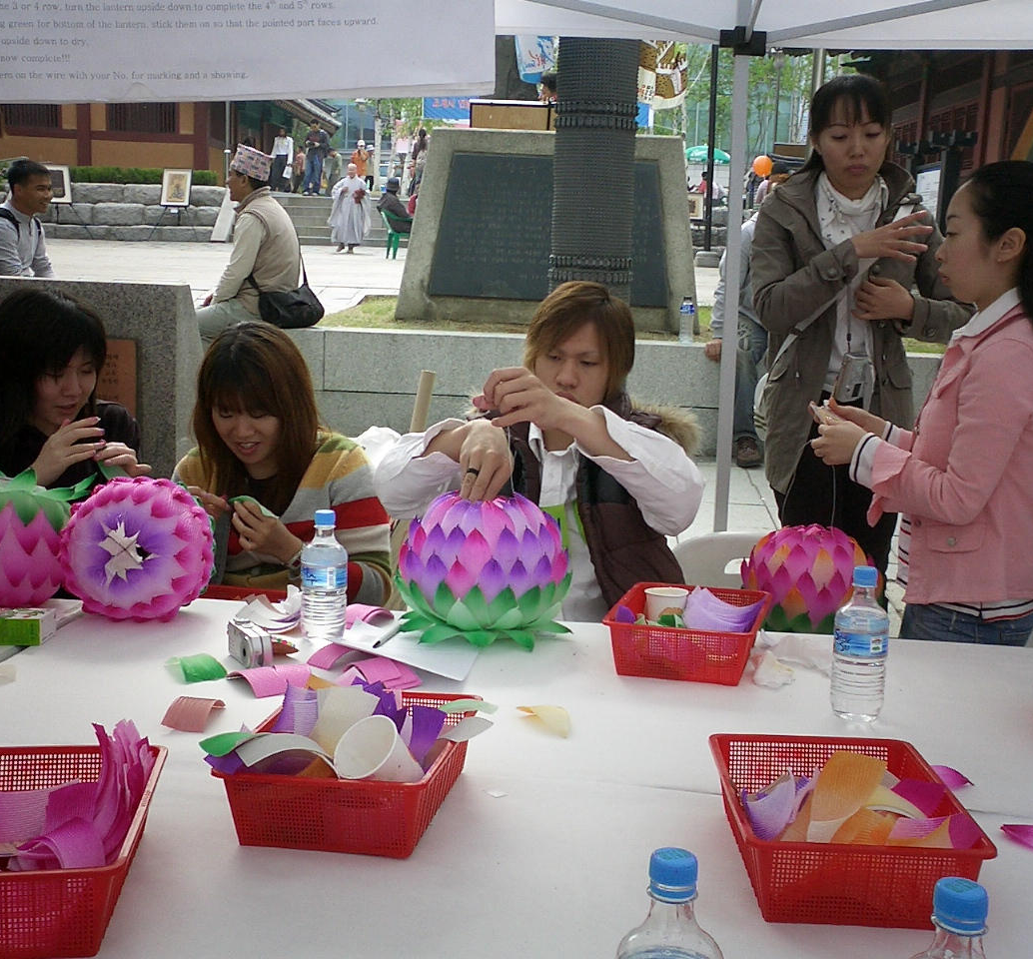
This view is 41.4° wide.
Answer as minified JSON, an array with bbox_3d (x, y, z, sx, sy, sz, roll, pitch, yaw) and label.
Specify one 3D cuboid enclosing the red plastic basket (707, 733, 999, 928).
[{"bbox_3d":[0.310,0.338,1.326,0.218,0.084,0.304,2,7,2],"label":"red plastic basket"}]

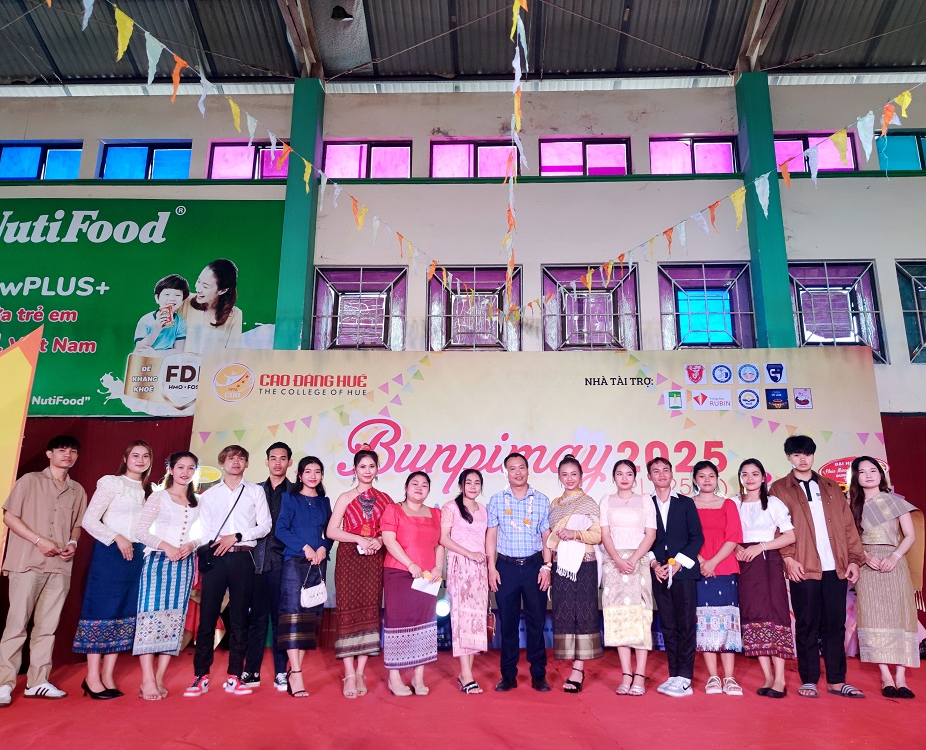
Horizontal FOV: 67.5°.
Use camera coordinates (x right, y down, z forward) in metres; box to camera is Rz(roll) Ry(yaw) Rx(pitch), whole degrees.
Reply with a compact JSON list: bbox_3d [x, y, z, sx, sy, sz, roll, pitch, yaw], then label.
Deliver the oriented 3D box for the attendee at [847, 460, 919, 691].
[{"bbox_3d":[3.071,1.423,5.052,0.460,1.660,0.340,-8,-17,30],"label":"attendee"}]

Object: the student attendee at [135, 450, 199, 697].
[{"bbox_3d":[-1.992,1.313,4.705,0.430,1.580,0.330,9,-16,-29],"label":"student attendee"}]

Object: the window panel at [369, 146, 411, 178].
[{"bbox_3d":[-0.942,-2.741,9.003,0.547,0.494,0.060,0,-14,1],"label":"window panel"}]

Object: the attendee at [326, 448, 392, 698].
[{"bbox_3d":[-0.707,1.337,4.854,0.450,1.638,0.310,3,-14,-10],"label":"attendee"}]

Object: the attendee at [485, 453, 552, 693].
[{"bbox_3d":[0.414,1.402,5.092,0.500,1.655,0.310,0,-14,2],"label":"attendee"}]

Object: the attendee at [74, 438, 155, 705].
[{"bbox_3d":[-2.423,1.307,4.880,0.470,1.704,0.400,13,-19,-42],"label":"attendee"}]

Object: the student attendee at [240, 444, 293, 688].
[{"bbox_3d":[-1.391,1.343,5.064,0.470,1.712,0.310,4,-15,-14],"label":"student attendee"}]

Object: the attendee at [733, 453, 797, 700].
[{"bbox_3d":[2.147,1.404,4.968,0.460,1.612,0.360,-10,-17,35],"label":"attendee"}]

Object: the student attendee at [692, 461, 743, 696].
[{"bbox_3d":[1.850,1.429,5.041,0.410,1.614,0.310,-6,-16,25],"label":"student attendee"}]

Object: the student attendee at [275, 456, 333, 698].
[{"bbox_3d":[-1.111,1.367,4.890,0.420,1.588,0.340,6,-15,-21],"label":"student attendee"}]

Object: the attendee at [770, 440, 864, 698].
[{"bbox_3d":[2.592,1.329,5.036,0.580,1.795,0.380,-3,-14,12],"label":"attendee"}]

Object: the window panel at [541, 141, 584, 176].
[{"bbox_3d":[1.287,-2.781,8.964,0.542,0.550,0.060,0,-14,1],"label":"window panel"}]

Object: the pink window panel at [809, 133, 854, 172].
[{"bbox_3d":[4.733,-2.832,8.901,0.558,0.561,0.060,0,-14,1],"label":"pink window panel"}]

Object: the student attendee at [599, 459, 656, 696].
[{"bbox_3d":[1.179,1.413,5.000,0.420,1.609,0.310,-3,-15,15],"label":"student attendee"}]

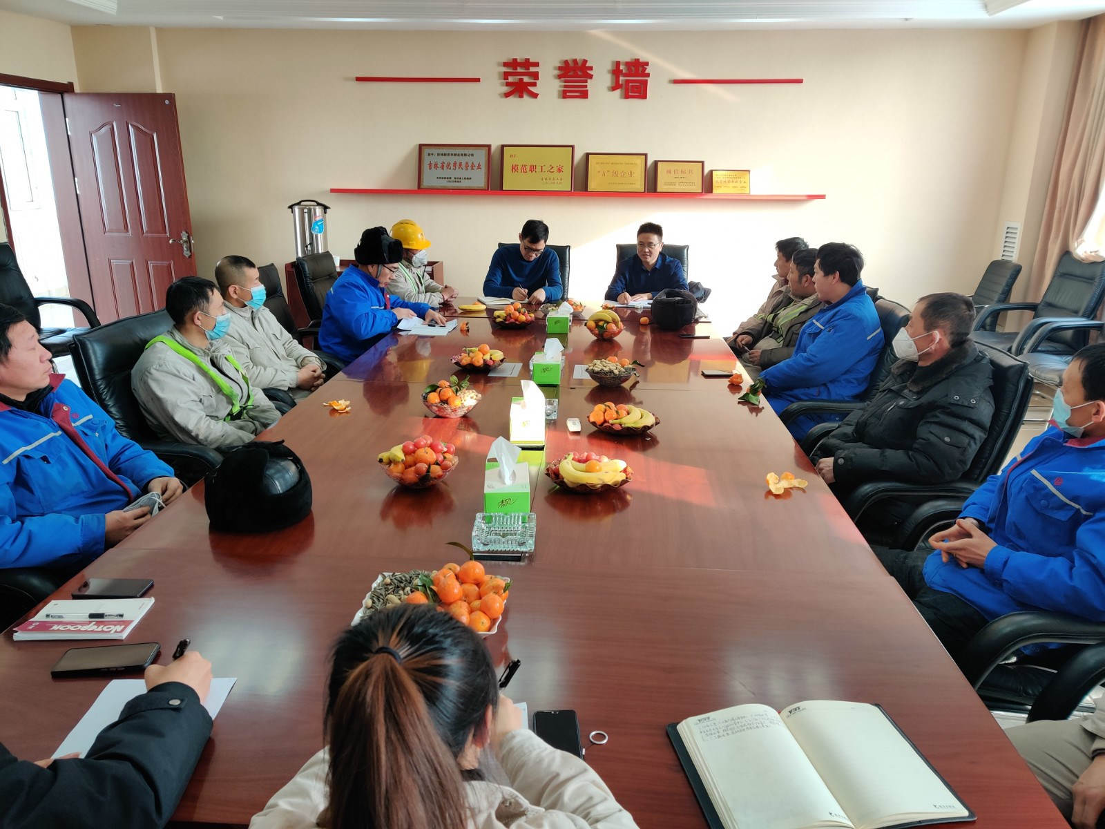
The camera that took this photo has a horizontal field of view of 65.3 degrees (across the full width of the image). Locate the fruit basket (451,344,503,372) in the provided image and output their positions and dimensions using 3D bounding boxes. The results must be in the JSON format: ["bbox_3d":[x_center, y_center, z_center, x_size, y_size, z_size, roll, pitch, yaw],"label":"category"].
[{"bbox_3d":[-0.333,-0.261,3.866,0.235,0.114,0.235,1,17,3],"label":"fruit basket"}]

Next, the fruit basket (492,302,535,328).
[{"bbox_3d":[-0.216,-0.561,4.845,0.243,0.135,0.243,1,17,3],"label":"fruit basket"}]

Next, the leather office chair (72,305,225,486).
[{"bbox_3d":[-1.228,0.220,3.148,0.670,1.080,0.630,4,17,13],"label":"leather office chair"}]

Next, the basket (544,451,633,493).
[{"bbox_3d":[0.104,0.159,2.485,0.256,0.096,0.256,0,16,0],"label":"basket"}]

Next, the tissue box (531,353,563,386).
[{"bbox_3d":[-0.019,-0.196,3.666,0.112,0.086,0.222,1,16,1],"label":"tissue box"}]

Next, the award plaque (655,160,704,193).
[{"bbox_3d":[0.983,-1.830,6.659,0.376,0.237,0.025,1,9,3],"label":"award plaque"}]

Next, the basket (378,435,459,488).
[{"bbox_3d":[-0.383,0.124,2.471,0.237,0.130,0.235,1,16,3],"label":"basket"}]

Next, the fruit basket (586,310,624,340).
[{"bbox_3d":[0.286,-0.481,4.639,0.203,0.136,0.203,2,16,3],"label":"fruit basket"}]

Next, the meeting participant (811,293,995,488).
[{"bbox_3d":[1.043,0.224,2.890,0.780,1.270,0.580,2,16,5],"label":"meeting participant"}]

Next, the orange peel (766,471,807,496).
[{"bbox_3d":[0.675,0.195,2.478,0.118,0.038,0.095,1,17,3],"label":"orange peel"}]

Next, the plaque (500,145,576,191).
[{"bbox_3d":[-0.110,-1.866,6.556,0.557,0.342,0.030,1,6,3],"label":"plaque"}]

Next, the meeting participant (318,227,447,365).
[{"bbox_3d":[-0.981,-0.349,4.731,0.800,1.300,0.620,2,16,3],"label":"meeting participant"}]

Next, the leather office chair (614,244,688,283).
[{"bbox_3d":[0.698,-0.606,6.090,0.630,1.080,0.670,2,16,3],"label":"leather office chair"}]

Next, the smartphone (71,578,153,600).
[{"bbox_3d":[-0.953,0.380,1.873,0.149,0.009,0.075,1,16,2],"label":"smartphone"}]

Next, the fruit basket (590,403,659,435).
[{"bbox_3d":[0.244,0.008,2.995,0.245,0.097,0.245,1,17,3],"label":"fruit basket"}]

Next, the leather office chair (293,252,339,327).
[{"bbox_3d":[-1.169,-0.407,5.320,0.670,1.080,0.630,4,16,11],"label":"leather office chair"}]

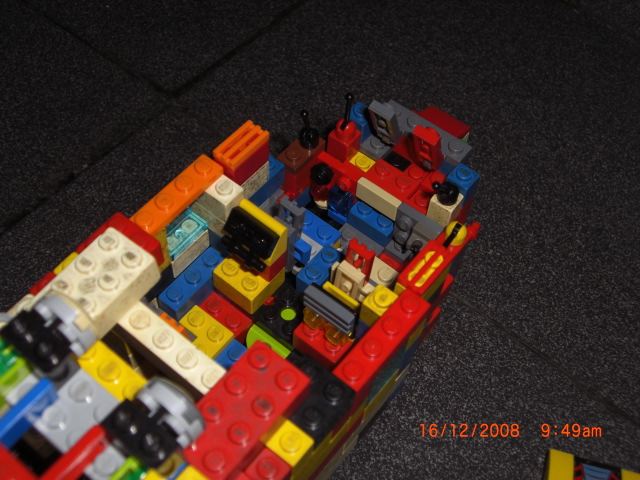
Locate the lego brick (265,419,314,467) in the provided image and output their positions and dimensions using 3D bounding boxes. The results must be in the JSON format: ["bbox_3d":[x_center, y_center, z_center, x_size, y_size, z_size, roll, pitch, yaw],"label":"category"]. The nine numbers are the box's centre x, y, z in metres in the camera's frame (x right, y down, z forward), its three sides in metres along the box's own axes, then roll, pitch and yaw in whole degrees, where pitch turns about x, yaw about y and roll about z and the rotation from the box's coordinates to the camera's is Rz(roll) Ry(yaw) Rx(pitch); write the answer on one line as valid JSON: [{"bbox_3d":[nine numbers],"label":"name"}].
[{"bbox_3d":[-0.007,0.049,0.203,0.008,0.011,0.008,36,63,17],"label":"lego brick"}]

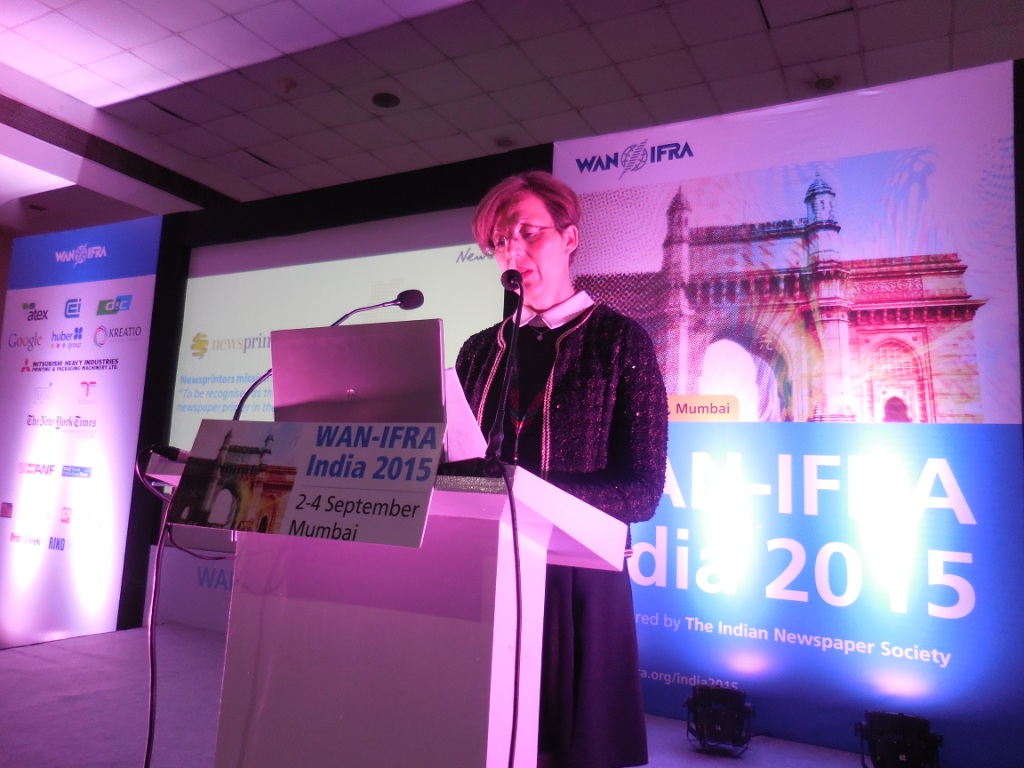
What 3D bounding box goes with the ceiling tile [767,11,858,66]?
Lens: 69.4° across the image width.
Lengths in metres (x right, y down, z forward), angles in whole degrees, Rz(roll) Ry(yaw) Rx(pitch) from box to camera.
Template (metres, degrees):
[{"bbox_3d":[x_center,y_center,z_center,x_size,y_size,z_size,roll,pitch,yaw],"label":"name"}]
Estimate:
[{"bbox_3d":[2.303,-2.612,5.611,0.600,0.025,0.600,-1,-7,28],"label":"ceiling tile"}]

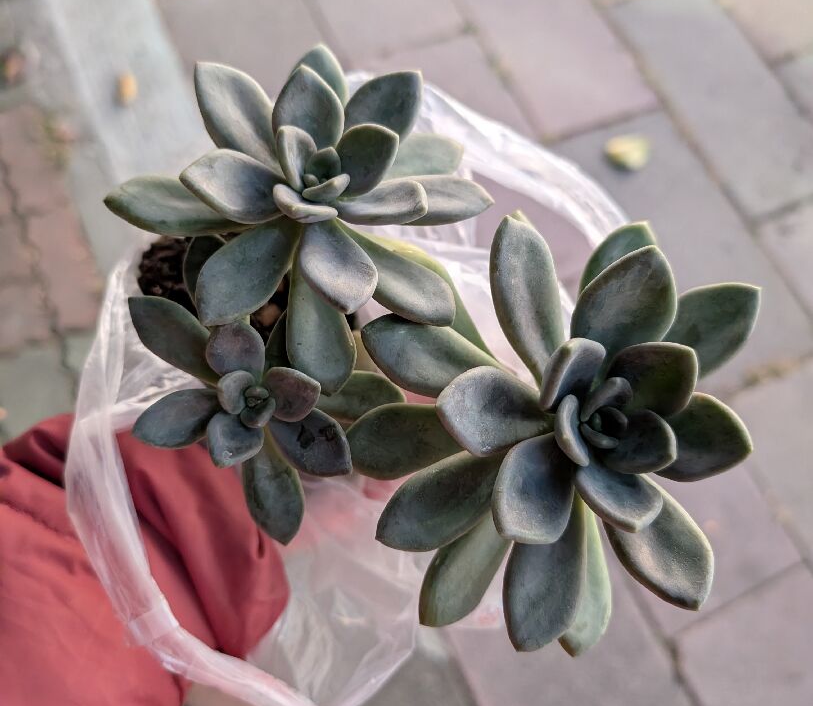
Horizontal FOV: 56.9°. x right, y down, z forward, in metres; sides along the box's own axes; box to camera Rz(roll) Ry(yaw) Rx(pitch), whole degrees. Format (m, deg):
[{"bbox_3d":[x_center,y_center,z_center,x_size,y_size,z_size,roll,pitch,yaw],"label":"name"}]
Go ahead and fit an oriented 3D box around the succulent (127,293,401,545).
[{"bbox_3d":[-0.061,0.025,0.305,0.102,0.060,0.102,0,68,-10],"label":"succulent"}]

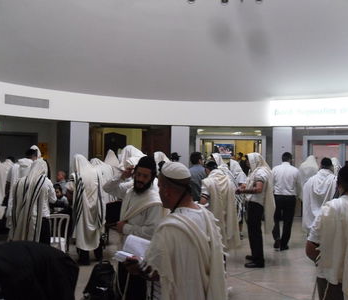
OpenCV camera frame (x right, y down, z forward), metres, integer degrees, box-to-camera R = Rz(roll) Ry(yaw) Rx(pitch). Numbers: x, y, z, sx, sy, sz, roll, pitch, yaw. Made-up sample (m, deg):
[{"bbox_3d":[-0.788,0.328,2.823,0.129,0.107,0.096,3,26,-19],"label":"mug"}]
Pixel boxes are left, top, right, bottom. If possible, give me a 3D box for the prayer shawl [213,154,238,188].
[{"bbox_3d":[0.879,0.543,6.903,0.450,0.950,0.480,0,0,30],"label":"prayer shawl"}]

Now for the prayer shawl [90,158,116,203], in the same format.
[{"bbox_3d":[-1.264,0.606,7.100,0.500,0.850,0.420,1,-2,-12],"label":"prayer shawl"}]

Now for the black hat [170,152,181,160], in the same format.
[{"bbox_3d":[0.040,0.150,9.600,0.270,0.150,0.290,1,-1,0],"label":"black hat"}]

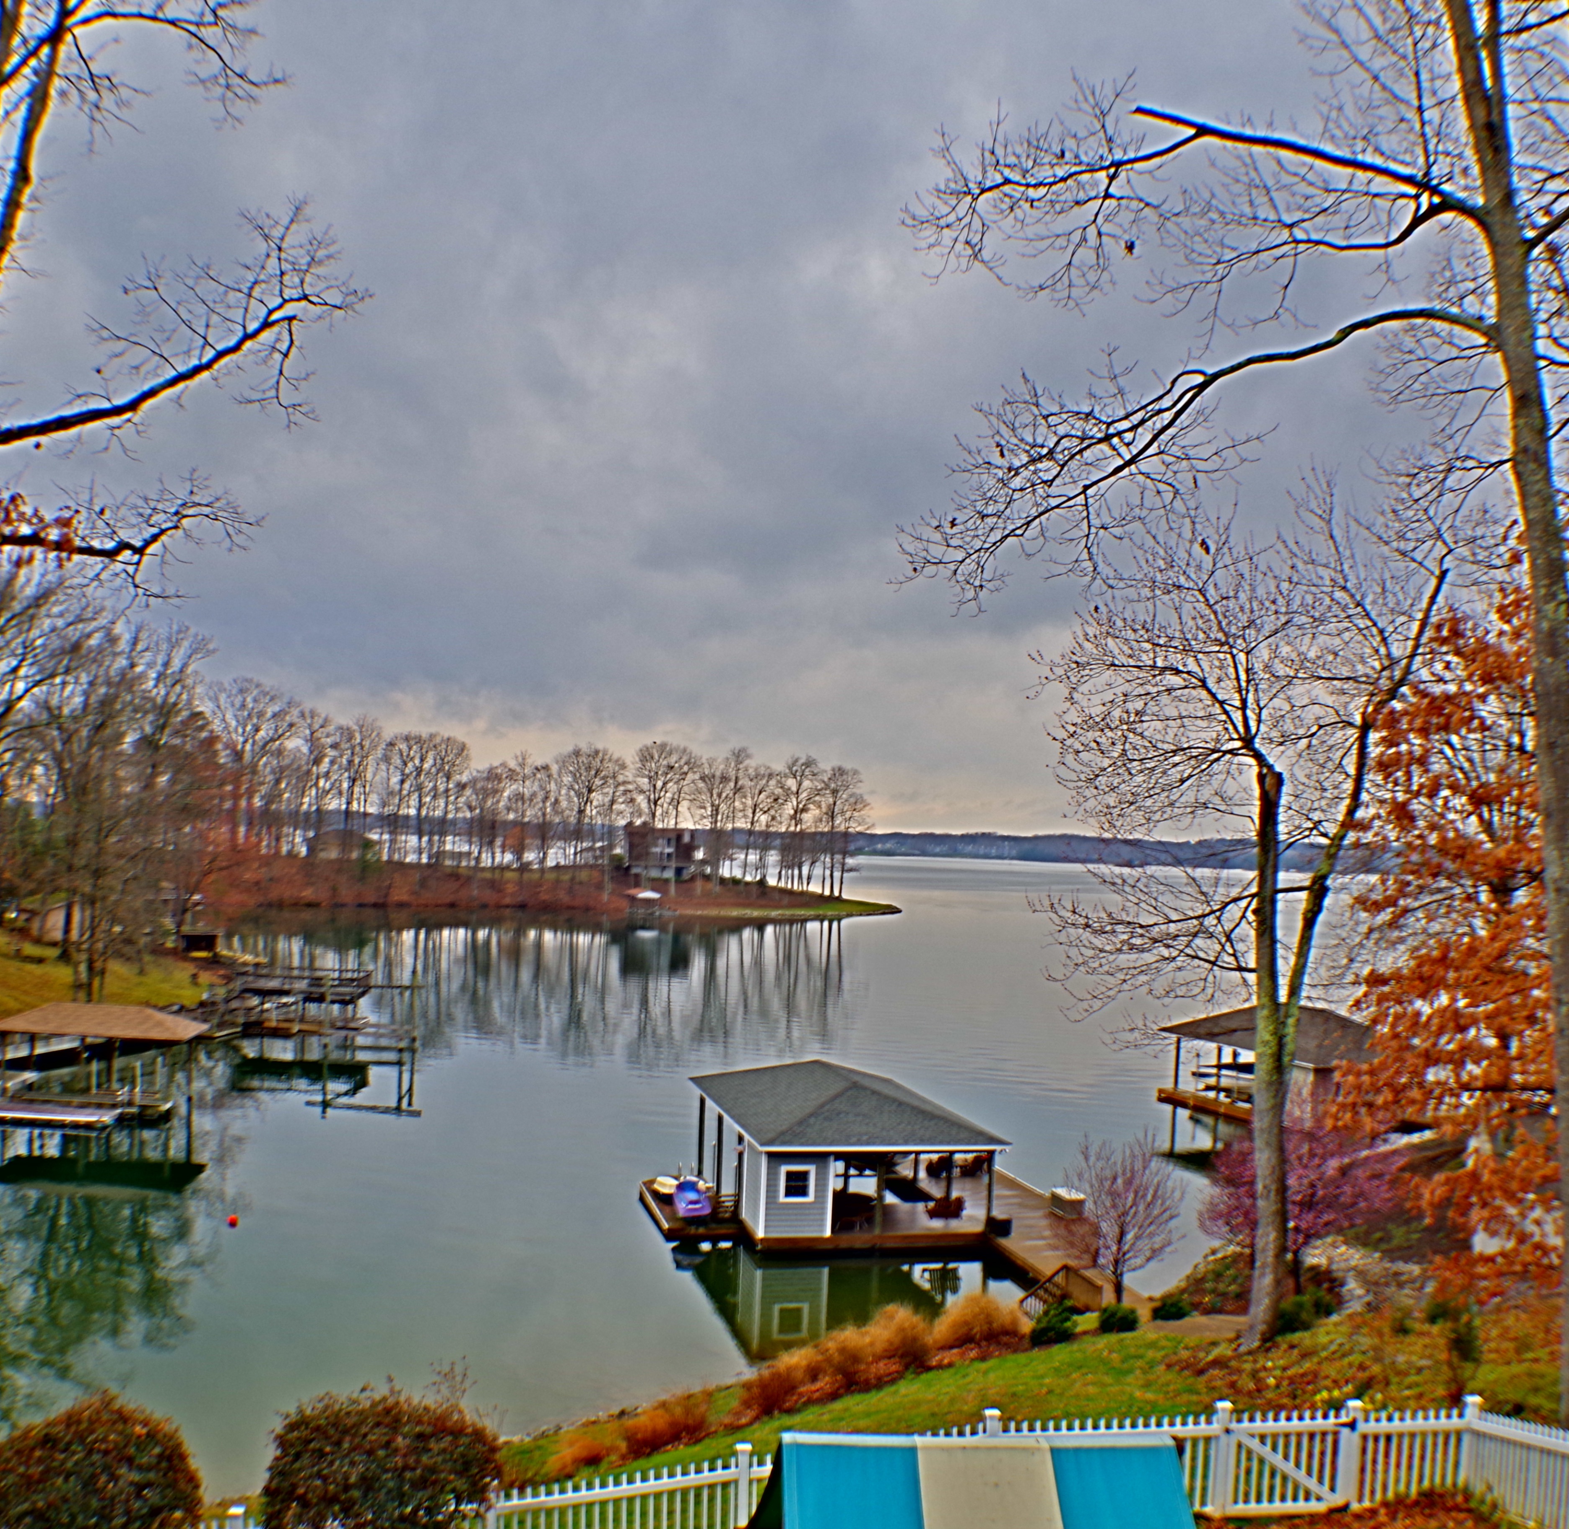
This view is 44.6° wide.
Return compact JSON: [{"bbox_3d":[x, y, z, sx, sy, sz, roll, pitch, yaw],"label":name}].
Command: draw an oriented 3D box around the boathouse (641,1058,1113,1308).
[{"bbox_3d":[2.495,11.514,56.637,12.200,4.200,20.000,3,-2,-11],"label":"boathouse"}]

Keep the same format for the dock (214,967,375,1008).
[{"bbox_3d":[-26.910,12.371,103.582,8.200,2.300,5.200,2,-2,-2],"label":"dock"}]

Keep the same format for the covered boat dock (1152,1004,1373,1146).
[{"bbox_3d":[19.983,12.249,75.163,7.000,5.400,12.000,3,-2,-18],"label":"covered boat dock"}]

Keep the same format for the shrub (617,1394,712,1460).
[{"bbox_3d":[-1.928,10.639,30.700,1.500,1.000,1.400,2,-2,0],"label":"shrub"}]

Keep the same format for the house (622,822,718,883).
[{"bbox_3d":[-18.575,14.339,312.000,14.500,9.600,11.000,2,-2,-8],"label":"house"}]

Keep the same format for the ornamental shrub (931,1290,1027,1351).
[{"bbox_3d":[3.947,11.281,38.800,1.950,1.200,1.750,2,-2,0],"label":"ornamental shrub"}]

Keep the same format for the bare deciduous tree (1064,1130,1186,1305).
[{"bbox_3d":[7.823,10.393,43.800,2.700,4.000,2.600,2,-2,0],"label":"bare deciduous tree"}]

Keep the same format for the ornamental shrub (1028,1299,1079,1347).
[{"bbox_3d":[5.513,11.453,39.200,1.050,0.970,1.000,2,-2,0],"label":"ornamental shrub"}]

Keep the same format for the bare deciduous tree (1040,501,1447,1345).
[{"bbox_3d":[9.721,3.362,40.500,8.500,17.800,7.800,2,-2,0],"label":"bare deciduous tree"}]

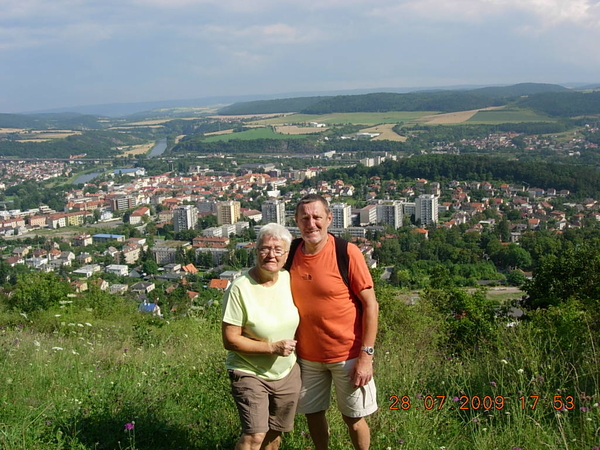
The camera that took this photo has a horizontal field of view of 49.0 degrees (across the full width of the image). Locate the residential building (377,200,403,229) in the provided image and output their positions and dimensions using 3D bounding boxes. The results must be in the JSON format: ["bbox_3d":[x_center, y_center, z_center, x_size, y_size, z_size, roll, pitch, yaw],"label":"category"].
[{"bbox_3d":[93.920,-9.470,690.680,19.500,29.500,20.500,3,12,27],"label":"residential building"}]

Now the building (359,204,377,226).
[{"bbox_3d":[76.600,-9.830,728.700,10.200,17.900,29.000,2,11,24],"label":"building"}]

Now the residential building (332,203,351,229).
[{"bbox_3d":[43.370,-7.130,696.550,17.300,29.500,18.800,4,12,28],"label":"residential building"}]

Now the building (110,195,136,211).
[{"bbox_3d":[-247.190,-27.970,925.380,28.000,18.500,15.500,1,11,19],"label":"building"}]

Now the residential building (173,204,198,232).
[{"bbox_3d":[-129.710,-6.250,757.790,18.300,29.500,18.800,4,12,28],"label":"residential building"}]

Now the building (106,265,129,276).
[{"bbox_3d":[-150.180,38.630,542.360,13.000,7.500,11.300,0,11,11],"label":"building"}]

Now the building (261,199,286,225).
[{"bbox_3d":[-28.880,-12.580,754.790,18.300,29.500,18.800,4,12,28],"label":"building"}]

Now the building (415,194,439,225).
[{"bbox_3d":[140.100,-16.850,728.800,18.500,29.500,19.000,3,12,27],"label":"building"}]

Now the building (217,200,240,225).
[{"bbox_3d":[-81.950,-12.080,775.790,18.300,29.500,18.800,4,12,28],"label":"building"}]

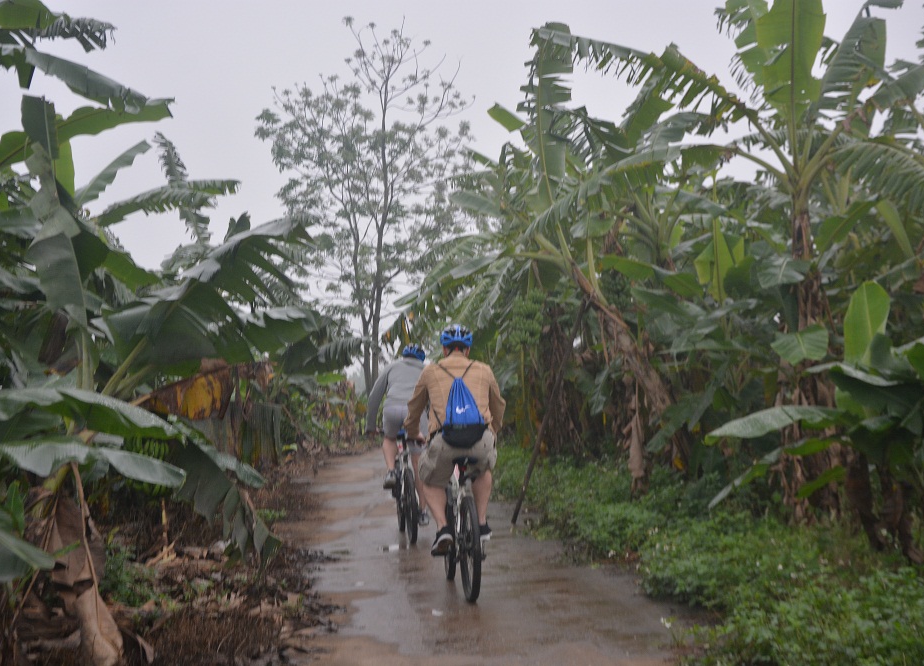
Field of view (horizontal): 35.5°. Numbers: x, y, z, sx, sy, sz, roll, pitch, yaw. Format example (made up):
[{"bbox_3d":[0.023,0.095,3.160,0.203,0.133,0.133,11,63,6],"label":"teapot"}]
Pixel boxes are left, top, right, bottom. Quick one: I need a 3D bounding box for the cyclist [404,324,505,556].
[{"bbox_3d":[-0.050,0.715,9.550,0.660,1.530,0.870,0,-2,-8],"label":"cyclist"}]

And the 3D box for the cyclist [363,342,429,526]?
[{"bbox_3d":[-0.575,0.912,13.100,0.640,1.640,0.920,0,-2,-8],"label":"cyclist"}]

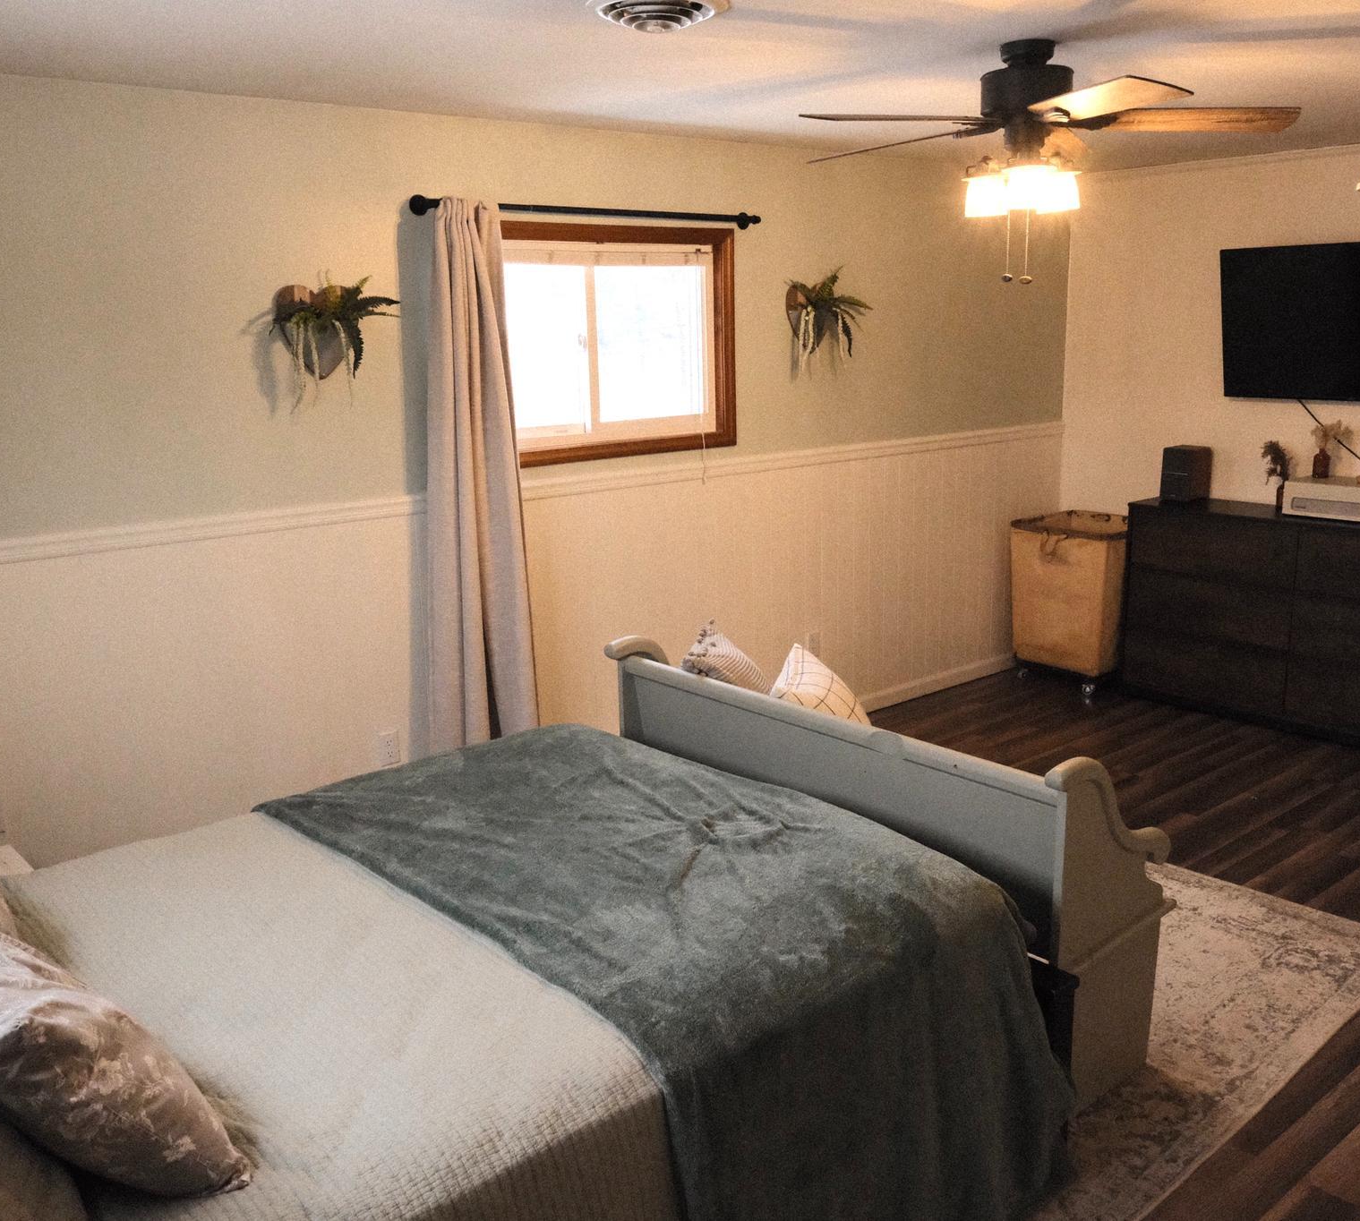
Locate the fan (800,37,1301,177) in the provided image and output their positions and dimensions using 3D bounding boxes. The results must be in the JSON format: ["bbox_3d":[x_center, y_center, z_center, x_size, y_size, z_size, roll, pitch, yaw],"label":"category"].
[{"bbox_3d":[0.900,-1.260,3.188,1.280,0.400,1.280,-12,17,-39],"label":"fan"}]

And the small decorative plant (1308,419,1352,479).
[{"bbox_3d":[2.753,-0.686,5.173,0.125,0.245,0.125,-12,17,-39],"label":"small decorative plant"}]

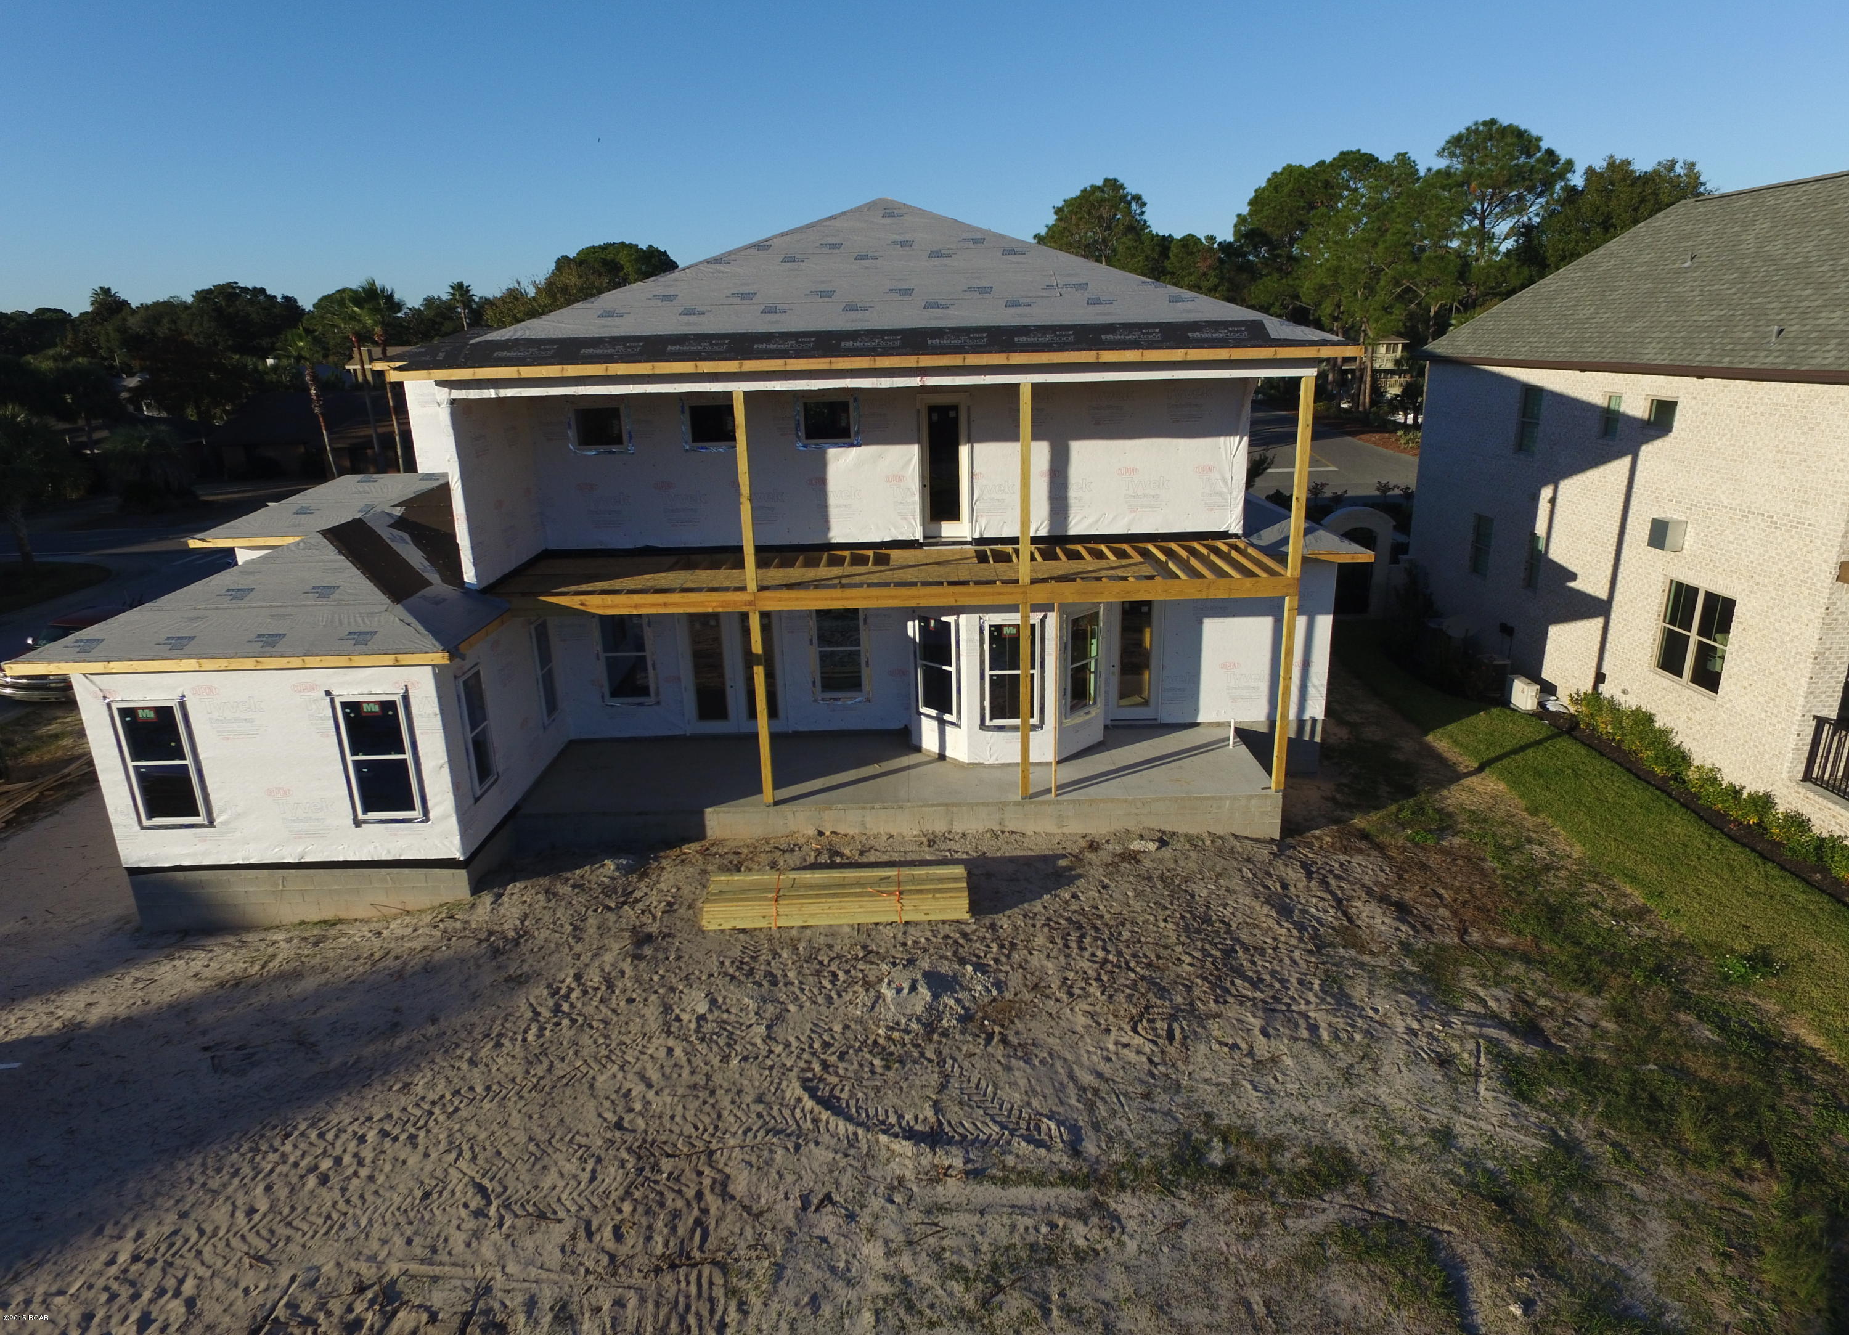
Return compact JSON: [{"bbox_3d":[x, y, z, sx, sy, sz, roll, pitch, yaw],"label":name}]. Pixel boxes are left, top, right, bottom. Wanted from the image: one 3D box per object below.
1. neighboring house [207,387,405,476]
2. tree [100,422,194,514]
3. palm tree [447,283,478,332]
[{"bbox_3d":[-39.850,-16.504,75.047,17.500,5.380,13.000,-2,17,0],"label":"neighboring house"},{"bbox_3d":[-43.496,-11.376,60.366,5.000,4.500,5.000,-2,17,0],"label":"tree"},{"bbox_3d":[-43.685,-29.828,103.327,3.300,14.220,3.300,-2,17,0],"label":"palm tree"}]

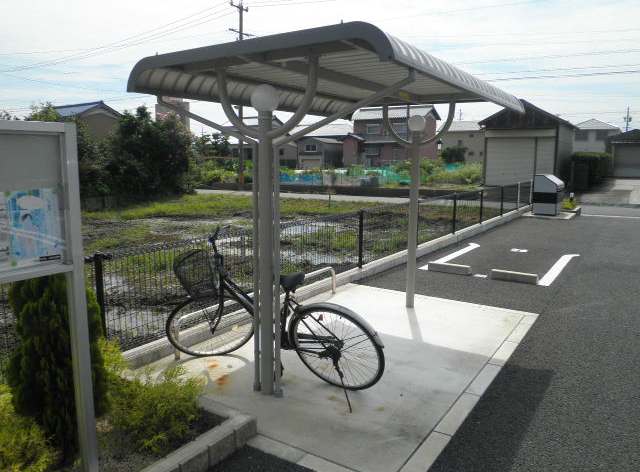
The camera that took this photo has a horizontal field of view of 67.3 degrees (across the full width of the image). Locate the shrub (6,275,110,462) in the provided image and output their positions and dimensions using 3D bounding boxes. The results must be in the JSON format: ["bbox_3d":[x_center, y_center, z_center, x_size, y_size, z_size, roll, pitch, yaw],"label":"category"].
[{"bbox_3d":[-1.315,0.500,2.499,0.470,1.240,0.470,1,8,0],"label":"shrub"}]

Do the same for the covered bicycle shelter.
[{"bbox_3d":[0.349,-0.199,4.187,2.020,2.290,3.070,6,10,33],"label":"covered bicycle shelter"}]

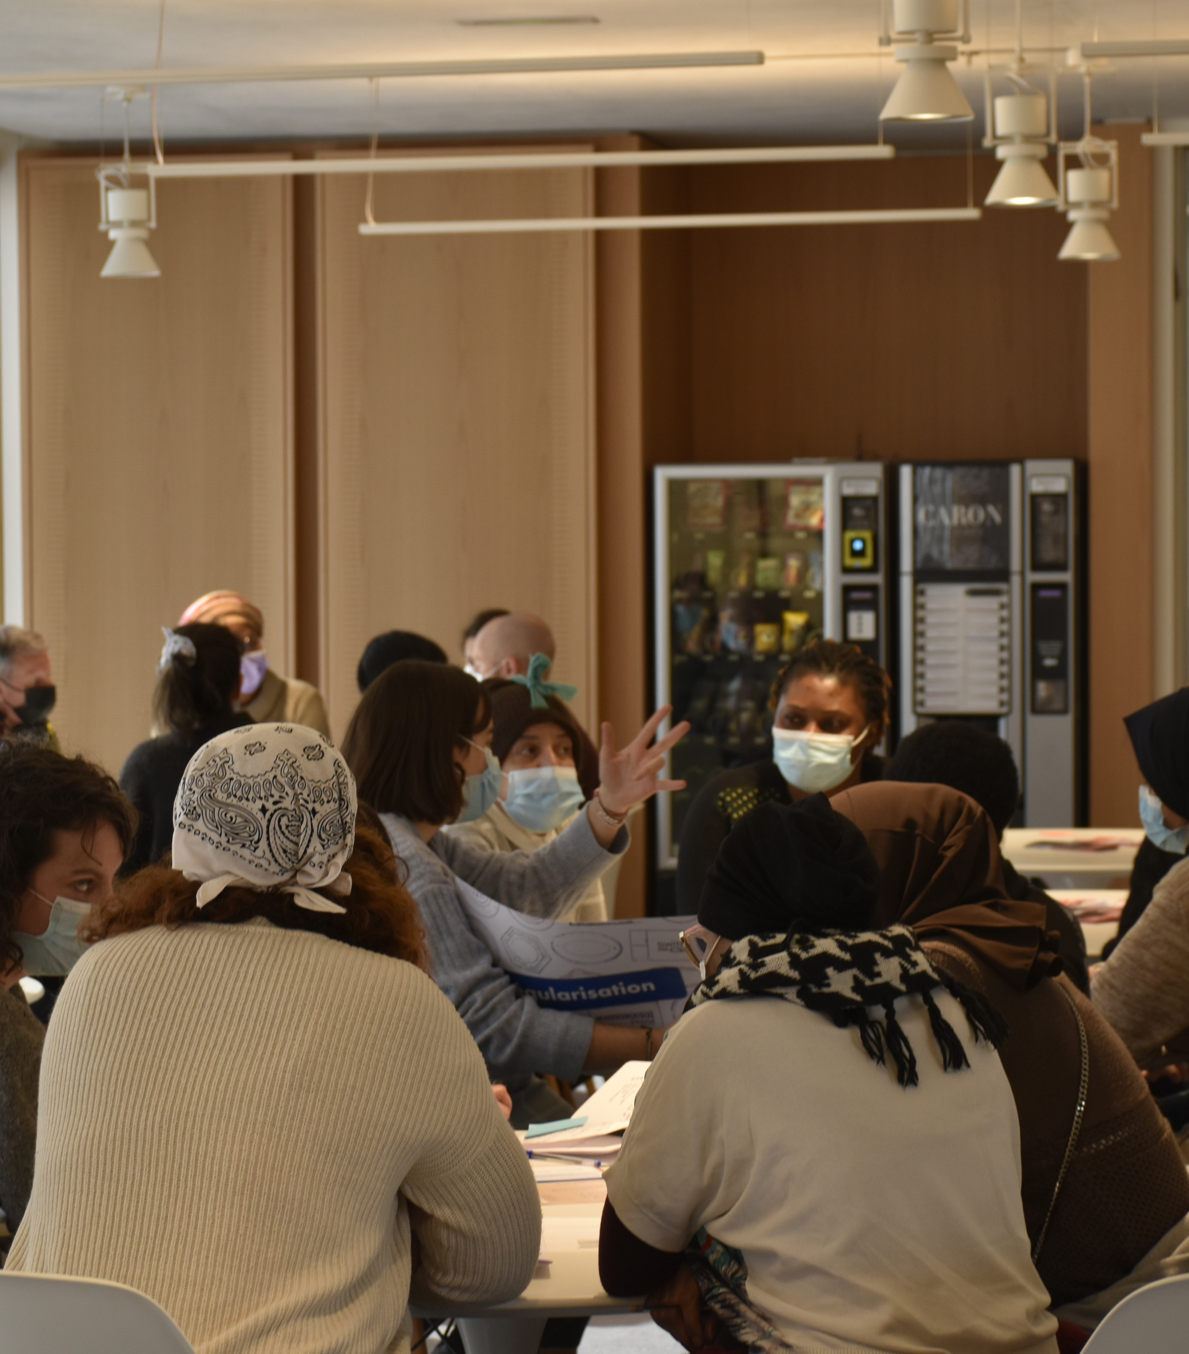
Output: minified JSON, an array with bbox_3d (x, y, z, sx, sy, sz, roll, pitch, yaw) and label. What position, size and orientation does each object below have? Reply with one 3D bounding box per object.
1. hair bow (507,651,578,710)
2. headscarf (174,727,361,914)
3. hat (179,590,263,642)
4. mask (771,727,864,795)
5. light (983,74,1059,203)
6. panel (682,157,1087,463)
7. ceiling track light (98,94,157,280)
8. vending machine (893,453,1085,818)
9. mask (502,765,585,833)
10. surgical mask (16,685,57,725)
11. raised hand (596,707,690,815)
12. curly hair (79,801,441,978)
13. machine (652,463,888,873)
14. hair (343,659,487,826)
[{"bbox_3d":[-0.080,0.006,6.500,0.112,0.092,0.055,-1,2,-6],"label":"hair bow"},{"bbox_3d":[-0.341,0.143,4.380,0.190,0.185,0.215,-1,2,-9],"label":"headscarf"},{"bbox_3d":[-0.870,-0.137,9.850,0.220,0.140,0.190,1,2,41],"label":"hat"},{"bbox_3d":[0.350,0.132,6.650,0.140,0.108,0.085,0,8,19],"label":"mask"},{"bbox_3d":[0.950,-1.204,9.450,0.172,0.302,0.168,0,2,10],"label":"light"},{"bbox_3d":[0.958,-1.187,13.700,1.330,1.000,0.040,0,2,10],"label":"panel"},{"bbox_3d":[-1.315,-1.387,11.927,0.175,0.528,0.171,0,2,11],"label":"ceiling track light"},{"bbox_3d":[1.305,0.156,13.709,0.553,1.700,0.720,0,2,11],"label":"vending machine"},{"bbox_3d":[-0.080,0.192,6.650,0.138,0.106,0.085,-1,2,-10],"label":"mask"},{"bbox_3d":[-1.313,0.065,9.950,0.090,0.100,0.130,0,2,22],"label":"surgical mask"},{"bbox_3d":[0.071,0.123,6.200,0.135,0.158,0.090,-1,2,-9],"label":"raised hand"},{"bbox_3d":[-0.332,0.210,4.170,0.320,0.180,0.260,-1,2,-18],"label":"curly hair"},{"bbox_3d":[0.631,0.159,13.867,0.735,1.695,0.780,0,2,11],"label":"machine"},{"bbox_3d":[-0.262,0.098,6.200,0.205,0.250,0.195,-1,2,-25],"label":"hair"}]

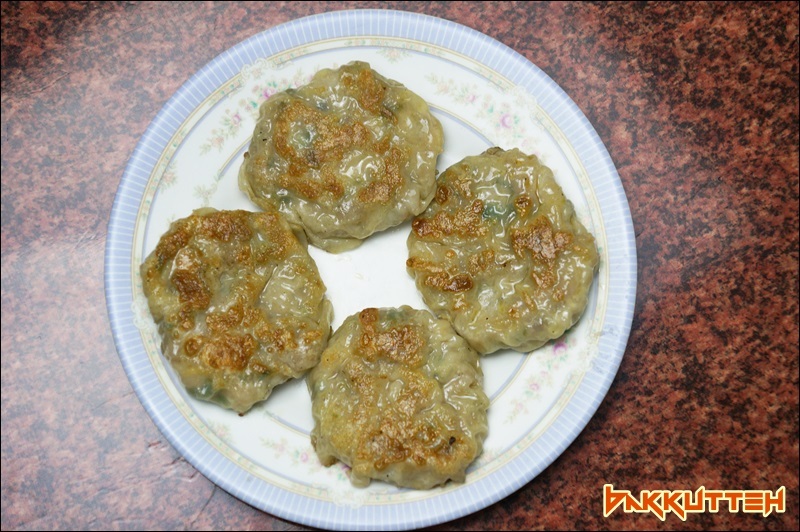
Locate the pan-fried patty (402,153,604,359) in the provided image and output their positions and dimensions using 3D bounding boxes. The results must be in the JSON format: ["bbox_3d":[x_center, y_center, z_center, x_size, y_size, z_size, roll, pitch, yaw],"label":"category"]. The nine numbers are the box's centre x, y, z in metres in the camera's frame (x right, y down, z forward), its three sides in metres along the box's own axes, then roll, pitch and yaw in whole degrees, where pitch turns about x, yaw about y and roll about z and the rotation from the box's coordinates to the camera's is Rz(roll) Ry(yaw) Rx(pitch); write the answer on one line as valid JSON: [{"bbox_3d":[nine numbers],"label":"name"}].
[{"bbox_3d":[0.048,-0.007,0.927,0.089,0.021,0.096,0,80,0],"label":"pan-fried patty"}]

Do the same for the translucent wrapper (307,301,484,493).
[{"bbox_3d":[-0.001,0.060,0.915,0.082,0.021,0.083,0,80,0],"label":"translucent wrapper"}]

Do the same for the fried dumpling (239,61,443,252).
[{"bbox_3d":[-0.028,-0.051,0.934,0.095,0.021,0.090,0,80,0],"label":"fried dumpling"}]

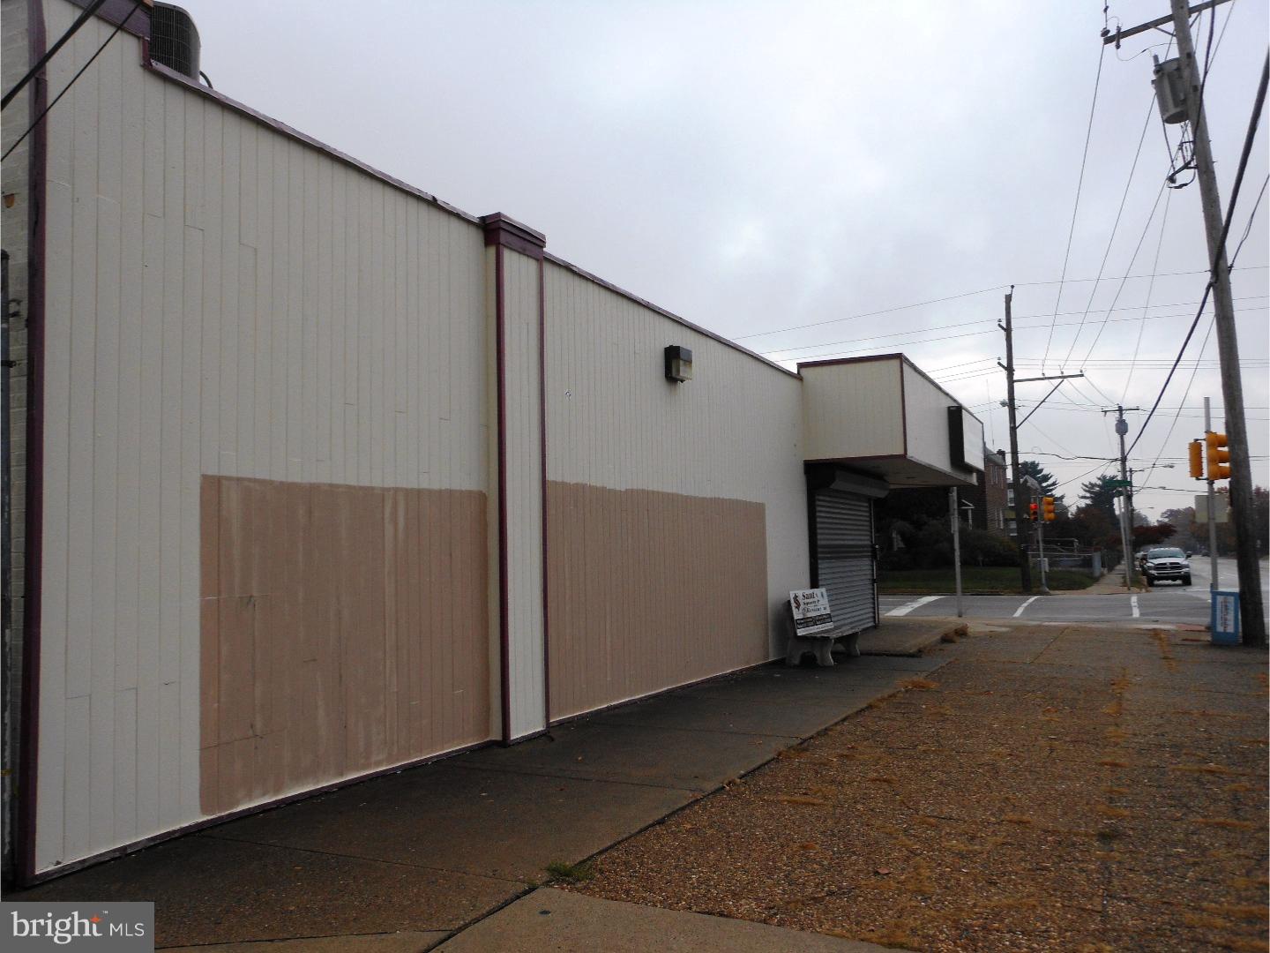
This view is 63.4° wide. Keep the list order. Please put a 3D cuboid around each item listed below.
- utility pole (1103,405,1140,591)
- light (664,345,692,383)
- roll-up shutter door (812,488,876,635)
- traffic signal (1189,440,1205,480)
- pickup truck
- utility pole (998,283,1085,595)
[{"bbox_3d":[26.810,0.874,56.195,1.950,9.678,0.700,-4,-5,26],"label":"utility pole"},{"bbox_3d":[0.532,-1.364,12.599,0.210,0.420,0.370,-4,-5,26],"label":"light"},{"bbox_3d":[4.118,1.694,19.853,0.120,2.634,3.950,-4,-5,26],"label":"roll-up shutter door"},{"bbox_3d":[12.440,-0.359,22.745,0.290,0.820,0.340,-4,-5,26],"label":"traffic signal"},{"bbox_3d":[26.430,4.429,51.191,2.030,1.920,5.850,-3,-5,25],"label":"pickup truck"},{"bbox_3d":[17.496,-1.688,43.442,3.300,13.154,0.500,-4,-5,26],"label":"utility pole"}]

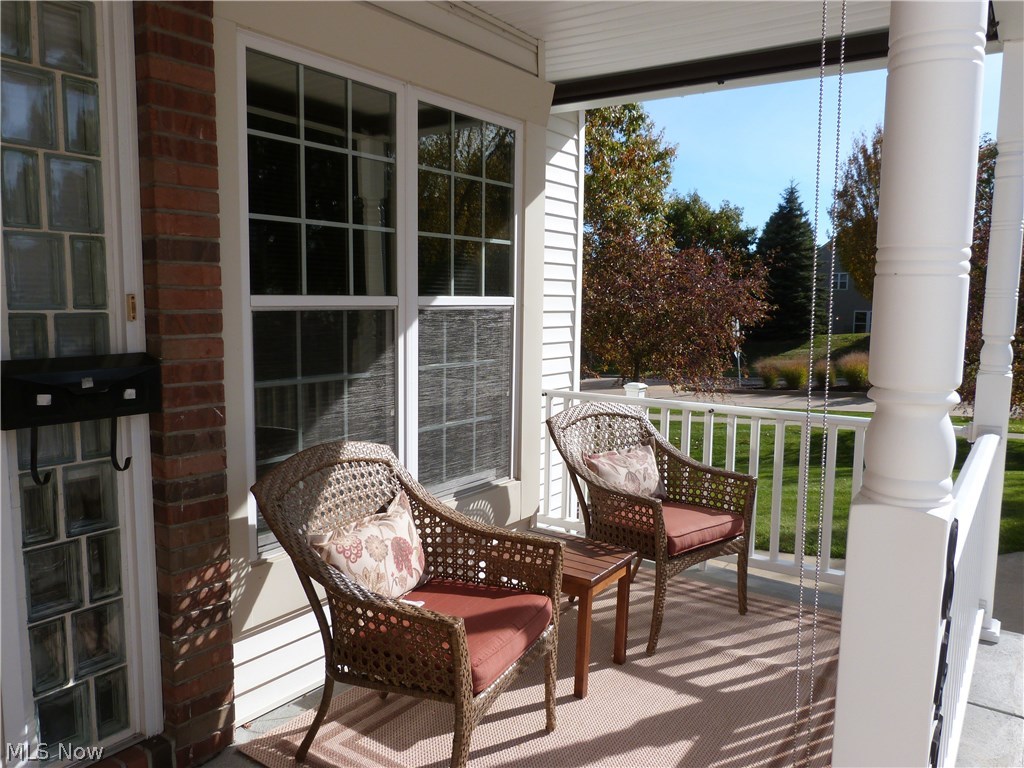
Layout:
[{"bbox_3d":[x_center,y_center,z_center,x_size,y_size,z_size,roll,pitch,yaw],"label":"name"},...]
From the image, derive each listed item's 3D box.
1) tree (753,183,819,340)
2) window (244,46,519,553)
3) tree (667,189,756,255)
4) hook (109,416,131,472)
[{"bbox_3d":[14.582,-6.460,39.000,4.008,8.333,4.008,1,7,0],"label":"tree"},{"bbox_3d":[-0.402,-0.294,2.839,0.100,1.613,1.401,6,9,38],"label":"window"},{"bbox_3d":[9.943,-6.089,38.000,5.755,7.811,5.550,1,7,0],"label":"tree"},{"bbox_3d":[-1.053,0.164,1.991,0.078,0.148,0.018,6,9,38],"label":"hook"}]

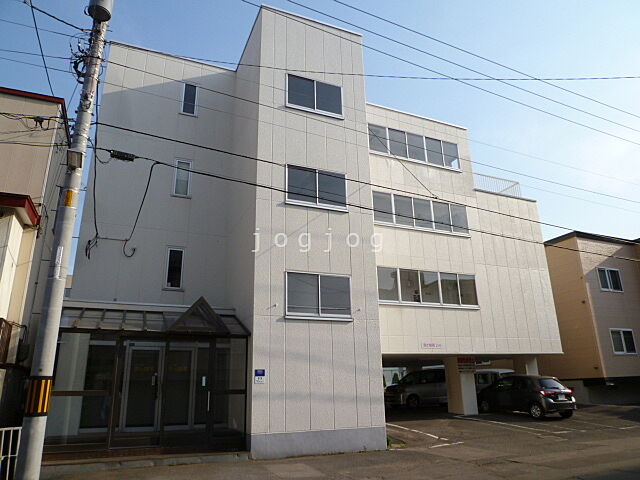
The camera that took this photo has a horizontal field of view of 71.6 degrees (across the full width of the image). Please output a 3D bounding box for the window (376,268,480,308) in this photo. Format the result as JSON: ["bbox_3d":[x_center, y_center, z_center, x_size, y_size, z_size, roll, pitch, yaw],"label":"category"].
[{"bbox_3d":[4.054,1.803,16.332,4.442,1.293,0.150,6,-19,-22],"label":"window"}]

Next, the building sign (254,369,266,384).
[{"bbox_3d":[-1.326,3.049,9.877,0.228,0.294,0.030,6,-19,-22],"label":"building sign"}]

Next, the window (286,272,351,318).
[{"bbox_3d":[-0.001,1.408,11.026,1.785,1.148,0.130,6,-19,-22],"label":"window"}]

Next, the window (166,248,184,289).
[{"bbox_3d":[-4.228,0.866,12.927,0.462,1.208,0.130,6,-19,-22],"label":"window"}]

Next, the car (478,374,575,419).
[{"bbox_3d":[8.215,6.412,18.220,1.695,1.500,3.945,7,-19,-23],"label":"car"}]

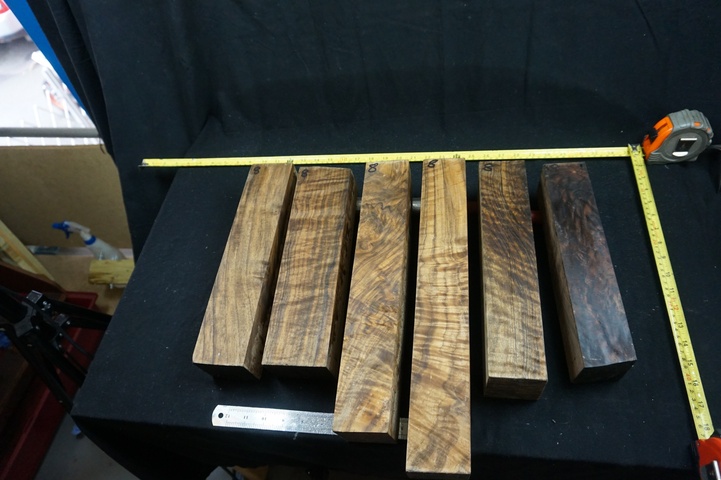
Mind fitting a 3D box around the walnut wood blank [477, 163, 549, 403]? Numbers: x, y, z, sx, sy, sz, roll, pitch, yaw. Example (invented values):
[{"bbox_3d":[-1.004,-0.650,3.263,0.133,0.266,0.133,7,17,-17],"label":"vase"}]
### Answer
[{"bbox_3d":[0.199,0.040,0.652,0.063,0.074,0.324,0,57,11],"label":"walnut wood blank"}]

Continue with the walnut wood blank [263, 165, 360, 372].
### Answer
[{"bbox_3d":[-0.062,0.039,0.697,0.081,0.068,0.312,0,59,10],"label":"walnut wood blank"}]

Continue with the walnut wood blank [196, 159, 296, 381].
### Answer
[{"bbox_3d":[-0.158,0.035,0.723,0.070,0.062,0.331,0,58,11],"label":"walnut wood blank"}]

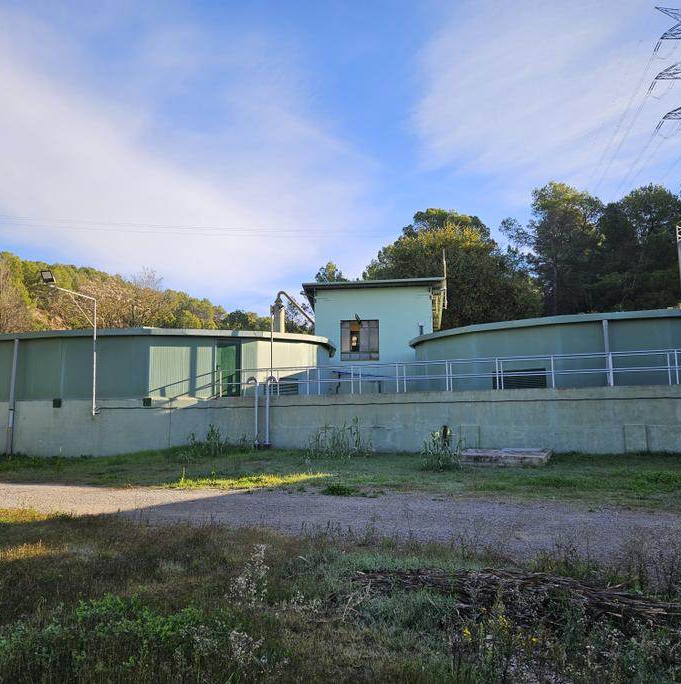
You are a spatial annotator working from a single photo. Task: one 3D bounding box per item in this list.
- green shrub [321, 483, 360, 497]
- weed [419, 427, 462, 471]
[{"bbox_3d":[-0.001,2.986,12.360,0.780,0.240,0.600,-1,-7,0],"label":"green shrub"},{"bbox_3d":[2.804,3.062,17.337,1.100,1.130,0.900,-1,-7,0],"label":"weed"}]

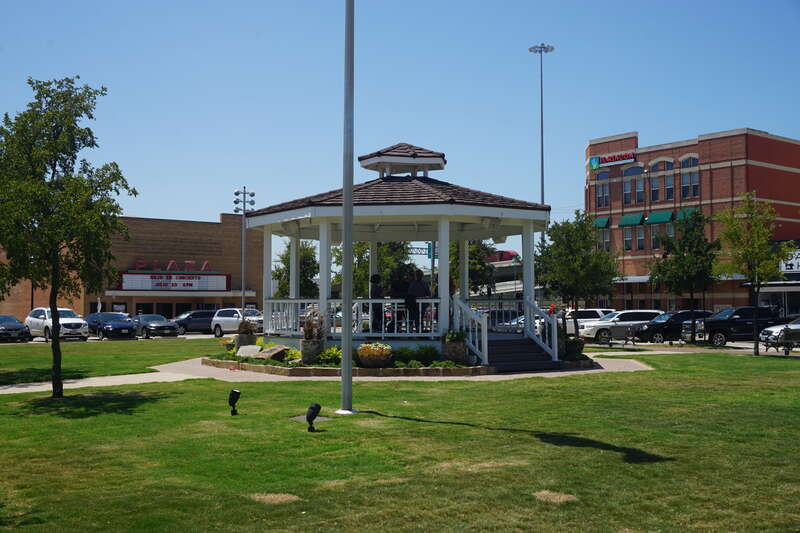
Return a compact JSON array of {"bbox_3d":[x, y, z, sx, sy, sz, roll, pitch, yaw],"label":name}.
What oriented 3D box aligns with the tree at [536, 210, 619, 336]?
[{"bbox_3d":[8.938,0.468,45.015,4.000,6.610,4.000,0,-2,0],"label":"tree"}]

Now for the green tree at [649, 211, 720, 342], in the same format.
[{"bbox_3d":[13.173,0.496,41.011,3.300,6.160,3.300,0,-2,0],"label":"green tree"}]

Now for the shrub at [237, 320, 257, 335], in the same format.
[{"bbox_3d":[-3.943,1.577,22.856,0.480,0.370,0.480,0,-2,0],"label":"shrub"}]

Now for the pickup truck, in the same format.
[{"bbox_3d":[17.313,2.947,44.320,5.800,1.880,2.020,1,-2,-15],"label":"pickup truck"}]

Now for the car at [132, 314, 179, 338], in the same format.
[{"bbox_3d":[-14.800,3.550,52.901,1.880,1.400,4.750,2,-3,-35],"label":"car"}]

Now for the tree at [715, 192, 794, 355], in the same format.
[{"bbox_3d":[12.584,0.266,31.513,2.750,5.780,2.750,0,-2,0],"label":"tree"}]

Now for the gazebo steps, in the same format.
[{"bbox_3d":[2.584,2.078,20.836,2.300,0.670,1.200,2,-3,-37],"label":"gazebo steps"}]

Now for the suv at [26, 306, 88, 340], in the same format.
[{"bbox_3d":[-19.246,3.212,49.413,1.980,1.820,5.100,2,-3,-37],"label":"suv"}]

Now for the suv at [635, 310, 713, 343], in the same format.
[{"bbox_3d":[14.720,3.308,47.907,4.750,1.650,1.880,1,-2,-22],"label":"suv"}]

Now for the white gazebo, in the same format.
[{"bbox_3d":[0.297,-0.493,23.758,7.900,5.850,8.500,2,-3,-37],"label":"white gazebo"}]

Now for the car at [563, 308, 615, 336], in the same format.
[{"bbox_3d":[11.816,3.587,55.902,4.900,1.820,1.920,1,-2,-22],"label":"car"}]

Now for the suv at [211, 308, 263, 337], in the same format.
[{"bbox_3d":[-9.687,3.492,54.907,1.900,1.760,4.750,2,-3,-38],"label":"suv"}]

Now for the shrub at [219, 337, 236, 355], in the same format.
[{"bbox_3d":[-4.657,2.150,24.135,0.520,0.490,0.520,0,-2,0],"label":"shrub"}]

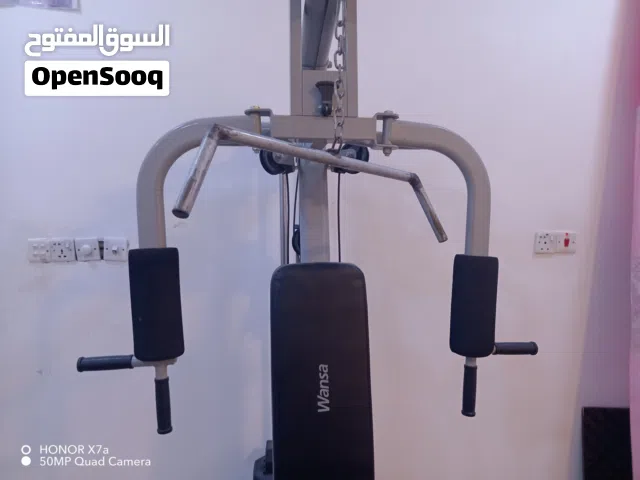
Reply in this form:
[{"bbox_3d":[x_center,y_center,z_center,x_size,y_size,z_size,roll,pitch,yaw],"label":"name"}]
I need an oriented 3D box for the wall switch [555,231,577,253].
[{"bbox_3d":[1.002,0.011,1.877,0.086,0.086,0.018,-1,8,-5],"label":"wall switch"}]

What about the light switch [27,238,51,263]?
[{"bbox_3d":[-1.030,0.041,1.699,0.086,0.086,0.016,-1,8,-5],"label":"light switch"}]

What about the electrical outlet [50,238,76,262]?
[{"bbox_3d":[-0.947,0.038,1.706,0.086,0.086,0.016,-1,8,-5],"label":"electrical outlet"}]

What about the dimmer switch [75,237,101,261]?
[{"bbox_3d":[-0.858,0.036,1.707,0.086,0.086,0.030,-1,8,-5],"label":"dimmer switch"}]

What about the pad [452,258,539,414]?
[{"bbox_3d":[0.425,0.232,1.130,0.220,0.390,0.110,-2,8,-14],"label":"pad"}]

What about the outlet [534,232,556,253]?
[{"bbox_3d":[0.915,0.013,1.870,0.086,0.086,0.016,-1,8,-5],"label":"outlet"}]

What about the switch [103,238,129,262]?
[{"bbox_3d":[-0.760,0.035,1.719,0.086,0.086,0.022,-1,8,-5],"label":"switch"}]

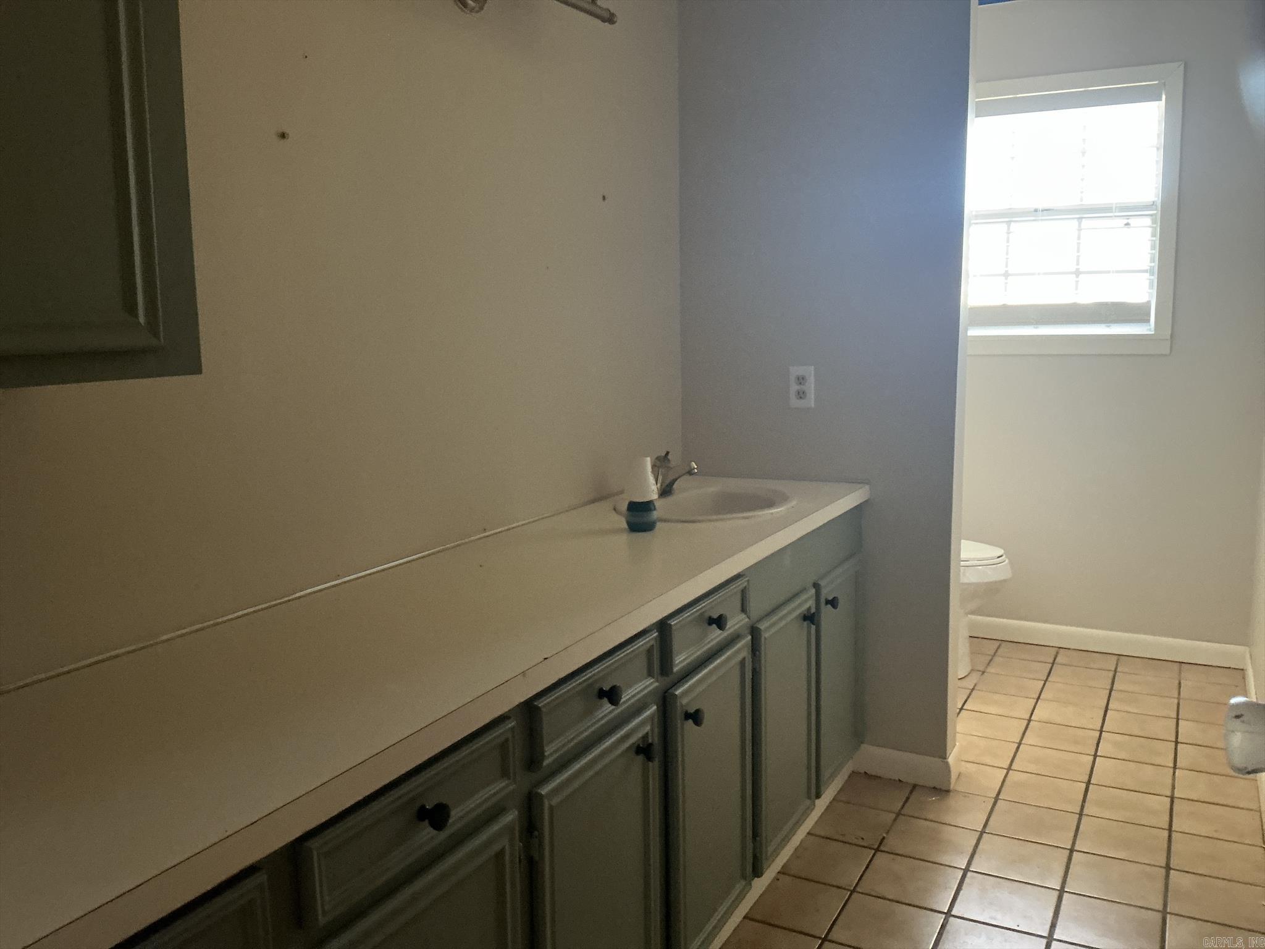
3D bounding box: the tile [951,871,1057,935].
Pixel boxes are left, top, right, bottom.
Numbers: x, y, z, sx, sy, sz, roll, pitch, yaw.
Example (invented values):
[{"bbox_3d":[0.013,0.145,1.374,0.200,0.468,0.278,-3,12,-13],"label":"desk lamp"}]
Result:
[{"bbox_3d":[0.816,0.940,2.235,0.196,0.010,0.198,3,9,29],"label":"tile"}]

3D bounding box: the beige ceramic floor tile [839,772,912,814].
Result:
[{"bbox_3d":[0.669,0.881,2.830,0.185,0.010,0.198,3,10,29],"label":"beige ceramic floor tile"}]

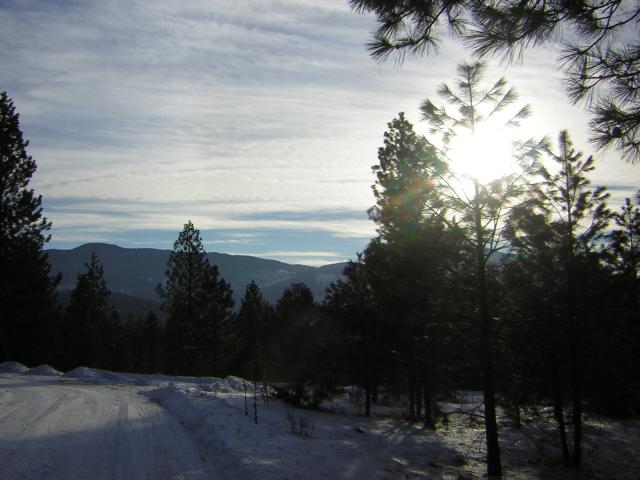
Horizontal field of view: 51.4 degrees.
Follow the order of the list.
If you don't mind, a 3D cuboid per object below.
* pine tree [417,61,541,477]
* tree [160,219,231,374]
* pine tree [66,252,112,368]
[{"bbox_3d":[2.146,0.258,9.010,1.680,5.660,1.630,-1,-8,0],"label":"pine tree"},{"bbox_3d":[-7.039,3.178,37.630,4.180,8.690,4.060,-1,-8,0],"label":"tree"},{"bbox_3d":[-14.730,4.459,42.535,2.940,7.380,2.850,-1,-8,0],"label":"pine tree"}]

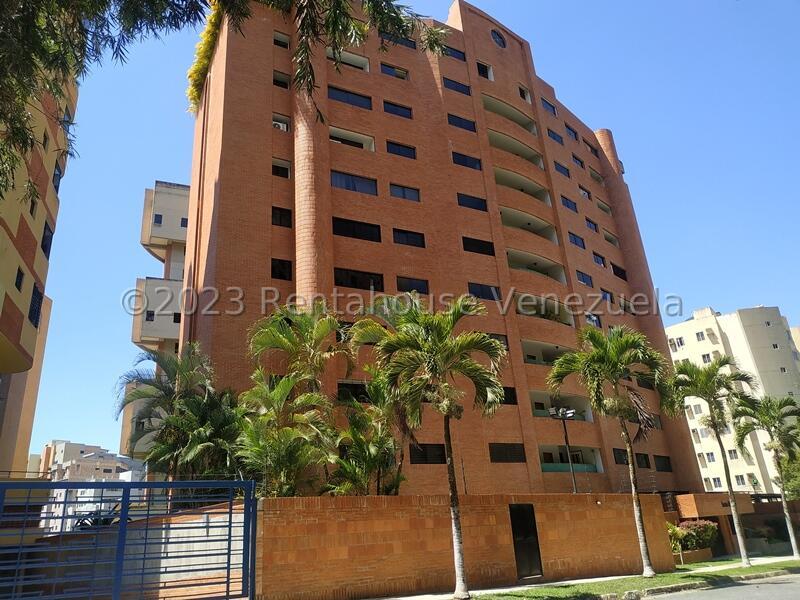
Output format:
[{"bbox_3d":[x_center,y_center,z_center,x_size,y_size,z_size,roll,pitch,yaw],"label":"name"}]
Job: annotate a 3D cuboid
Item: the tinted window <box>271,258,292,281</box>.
[{"bbox_3d":[-5.666,-1.418,26.443,0.980,1.016,0.150,7,-24,-27],"label":"tinted window"}]

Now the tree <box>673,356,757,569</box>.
[{"bbox_3d":[12.957,6.084,21.491,3.100,7.700,3.100,-16,-24,27],"label":"tree"}]

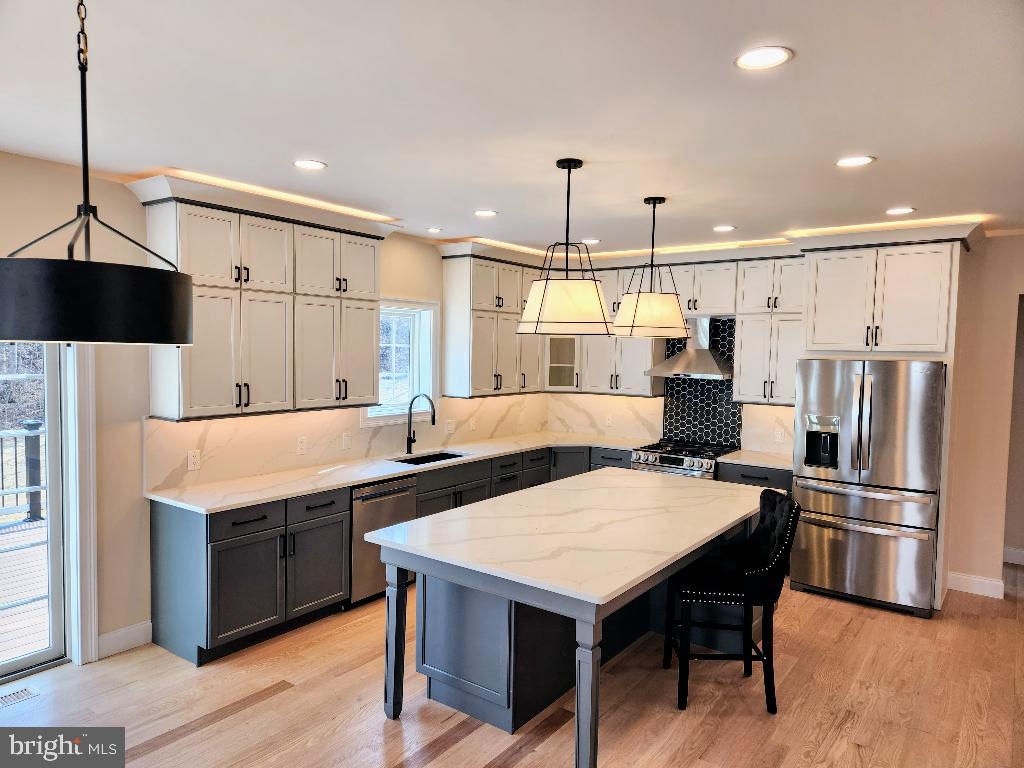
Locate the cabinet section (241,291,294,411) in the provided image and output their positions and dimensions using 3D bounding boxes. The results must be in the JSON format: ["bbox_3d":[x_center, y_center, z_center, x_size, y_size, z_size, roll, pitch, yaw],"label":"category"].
[{"bbox_3d":[-1.655,-0.201,4.364,0.330,0.760,0.384,3,4,35],"label":"cabinet section"}]

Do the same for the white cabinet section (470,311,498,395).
[{"bbox_3d":[-0.372,-0.274,6.142,0.323,0.765,0.383,3,4,36],"label":"white cabinet section"}]

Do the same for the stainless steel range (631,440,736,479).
[{"bbox_3d":[1.560,1.036,6.133,0.760,0.930,0.690,3,4,35],"label":"stainless steel range"}]

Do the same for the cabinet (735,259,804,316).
[{"bbox_3d":[2.314,-0.830,5.908,0.610,0.453,0.333,3,4,36],"label":"cabinet"}]

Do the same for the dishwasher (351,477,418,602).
[{"bbox_3d":[-1.119,1.078,4.936,0.620,0.830,0.608,3,4,36],"label":"dishwasher"}]

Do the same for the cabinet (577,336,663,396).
[{"bbox_3d":[1.093,-0.277,6.643,0.749,0.760,0.335,3,4,35],"label":"cabinet"}]

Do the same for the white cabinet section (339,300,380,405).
[{"bbox_3d":[-1.231,-0.235,5.034,0.333,0.764,0.367,3,4,36],"label":"white cabinet section"}]

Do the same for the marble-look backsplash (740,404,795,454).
[{"bbox_3d":[2.387,0.391,6.117,0.624,0.476,0.024,3,4,36],"label":"marble-look backsplash"}]

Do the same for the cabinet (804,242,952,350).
[{"bbox_3d":[2.876,-0.636,5.310,0.966,0.766,0.622,3,4,36],"label":"cabinet"}]

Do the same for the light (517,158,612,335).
[{"bbox_3d":[0.274,-0.674,3.358,0.490,0.861,0.490,1,3,0],"label":"light"}]

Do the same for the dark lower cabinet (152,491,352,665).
[{"bbox_3d":[-1.615,1.121,4.300,0.617,0.876,0.989,3,4,36],"label":"dark lower cabinet"}]

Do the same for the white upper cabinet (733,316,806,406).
[{"bbox_3d":[2.253,-0.212,5.815,0.598,0.760,0.335,3,4,35],"label":"white upper cabinet"}]

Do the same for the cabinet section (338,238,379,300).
[{"bbox_3d":[-1.221,-0.843,5.003,0.333,0.453,0.367,3,4,36],"label":"cabinet section"}]

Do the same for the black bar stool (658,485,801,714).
[{"bbox_3d":[1.127,1.097,3.582,0.570,1.070,0.500,1,3,5],"label":"black bar stool"}]

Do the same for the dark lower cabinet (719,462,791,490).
[{"bbox_3d":[2.144,1.091,5.766,0.600,0.880,0.630,3,4,35],"label":"dark lower cabinet"}]

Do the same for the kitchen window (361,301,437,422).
[{"bbox_3d":[-0.959,-0.192,5.712,0.140,1.035,0.908,3,4,35],"label":"kitchen window"}]

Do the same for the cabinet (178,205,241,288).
[{"bbox_3d":[-1.897,-0.806,4.083,0.333,0.453,0.385,3,4,36],"label":"cabinet"}]

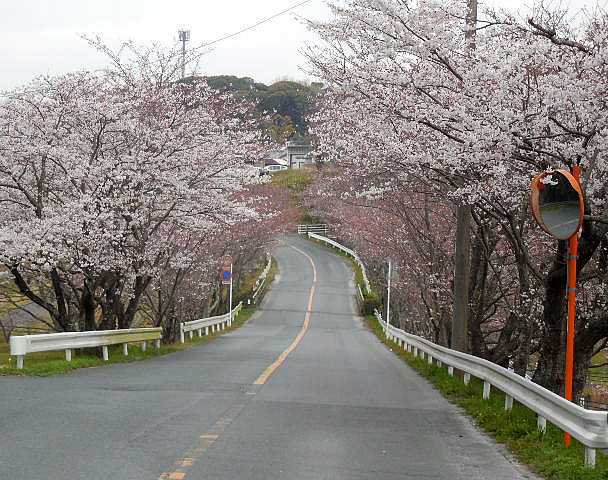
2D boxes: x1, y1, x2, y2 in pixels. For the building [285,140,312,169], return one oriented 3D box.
[{"bbox_3d":[-0.850,-16.200,313.000,5.200,5.600,6.000,2,0,0],"label":"building"}]

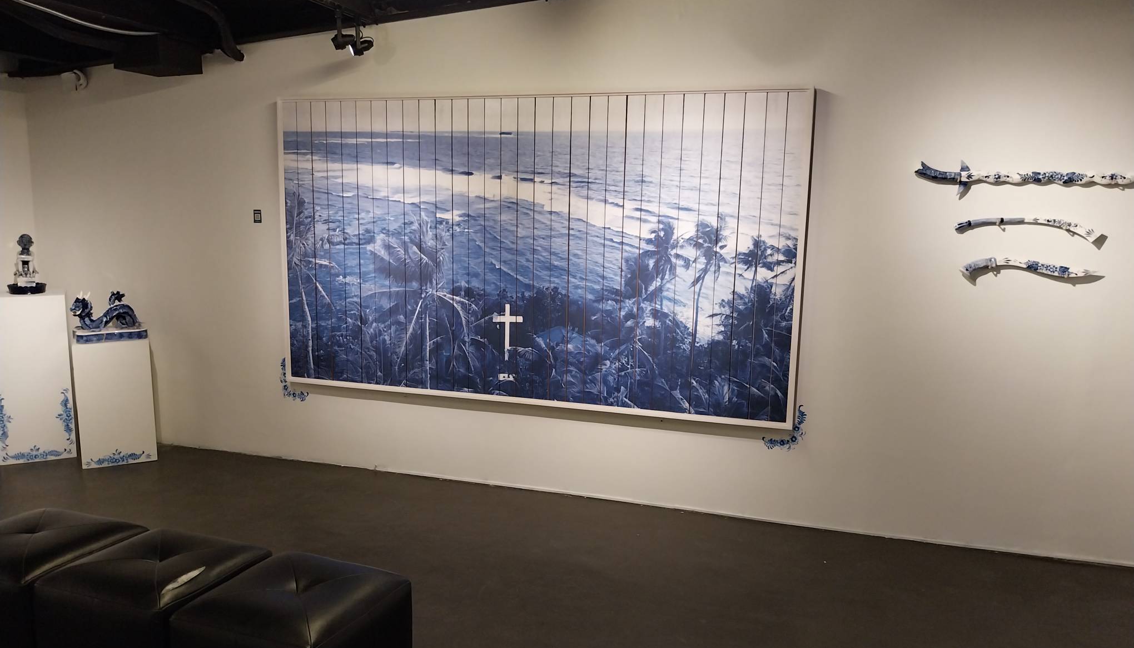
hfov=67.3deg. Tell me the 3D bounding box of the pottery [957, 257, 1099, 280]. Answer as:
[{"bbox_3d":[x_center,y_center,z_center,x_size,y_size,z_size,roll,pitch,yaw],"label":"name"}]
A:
[{"bbox_3d":[1.895,-0.229,3.503,0.510,0.083,0.035,4,9,17],"label":"pottery"}]

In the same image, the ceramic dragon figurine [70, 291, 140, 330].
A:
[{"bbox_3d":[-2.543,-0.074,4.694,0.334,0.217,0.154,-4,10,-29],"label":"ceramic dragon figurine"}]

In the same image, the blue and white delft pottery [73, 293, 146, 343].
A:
[{"bbox_3d":[-2.533,-0.053,4.711,0.365,0.265,0.262,-4,10,-29],"label":"blue and white delft pottery"}]

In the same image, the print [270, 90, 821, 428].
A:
[{"bbox_3d":[-0.226,-0.348,4.180,2.680,1.509,0.065,4,10,17],"label":"print"}]

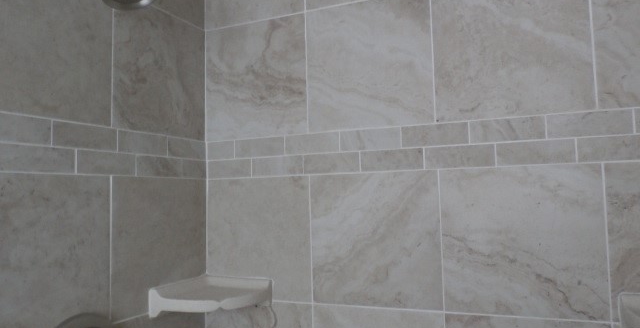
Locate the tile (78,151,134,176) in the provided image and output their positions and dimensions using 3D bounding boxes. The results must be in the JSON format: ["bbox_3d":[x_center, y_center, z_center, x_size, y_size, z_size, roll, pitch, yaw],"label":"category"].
[{"bbox_3d":[-0.467,0.001,1.011,0.012,0.049,0.157,-3,-4,23],"label":"tile"}]

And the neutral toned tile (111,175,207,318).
[{"bbox_3d":[-0.385,0.194,1.140,0.011,0.315,0.328,-3,-4,23],"label":"neutral toned tile"}]

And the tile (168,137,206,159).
[{"bbox_3d":[-0.363,-0.039,1.259,0.012,0.051,0.158,-3,-4,23],"label":"tile"}]

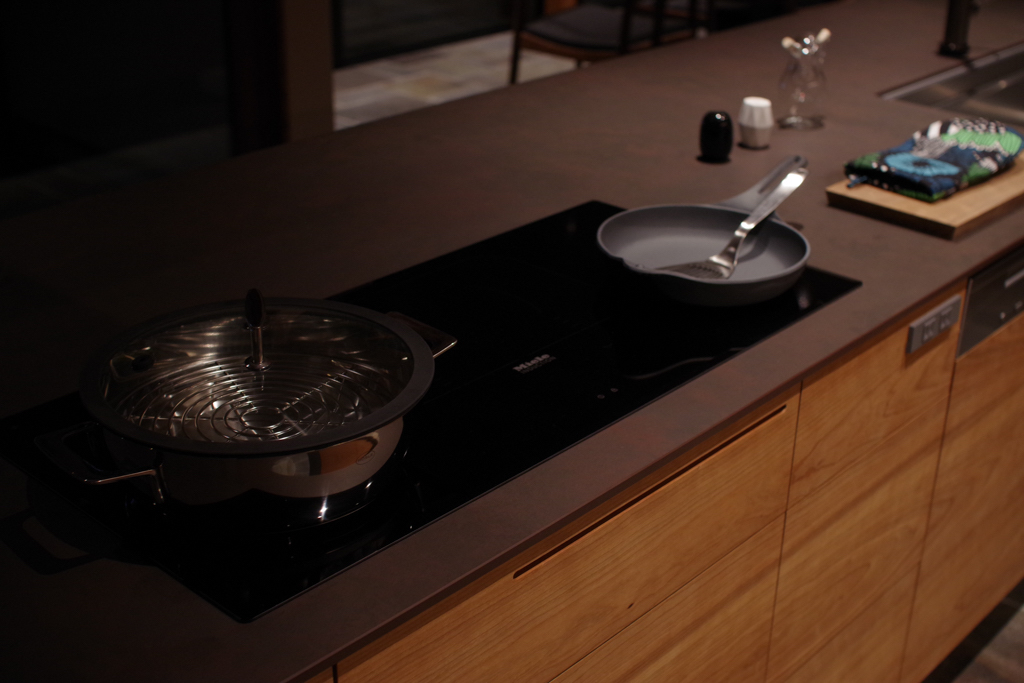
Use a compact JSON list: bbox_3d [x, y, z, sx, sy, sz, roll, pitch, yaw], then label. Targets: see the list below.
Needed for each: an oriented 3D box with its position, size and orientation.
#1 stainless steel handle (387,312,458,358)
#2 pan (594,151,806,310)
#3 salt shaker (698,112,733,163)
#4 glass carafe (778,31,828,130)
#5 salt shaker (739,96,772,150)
[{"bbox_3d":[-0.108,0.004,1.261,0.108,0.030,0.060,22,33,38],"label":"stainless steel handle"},{"bbox_3d":[0.282,-0.146,1.636,0.259,0.077,0.438,17,30,30],"label":"pan"},{"bbox_3d":[0.323,-0.325,2.021,0.049,0.071,0.049,4,26,8],"label":"salt shaker"},{"bbox_3d":[0.499,-0.449,2.191,0.079,0.154,0.093,22,33,38],"label":"glass carafe"},{"bbox_3d":[0.400,-0.358,2.093,0.056,0.071,0.056,5,26,10],"label":"salt shaker"}]

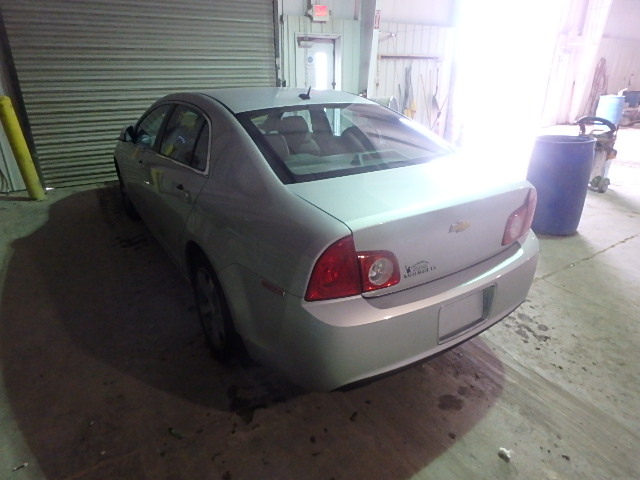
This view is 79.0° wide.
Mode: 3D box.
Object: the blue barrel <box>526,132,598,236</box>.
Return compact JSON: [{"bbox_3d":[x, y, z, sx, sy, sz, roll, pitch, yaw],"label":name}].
[{"bbox_3d":[2.461,-0.580,4.061,0.580,0.905,0.580,-13,26,-27],"label":"blue barrel"}]

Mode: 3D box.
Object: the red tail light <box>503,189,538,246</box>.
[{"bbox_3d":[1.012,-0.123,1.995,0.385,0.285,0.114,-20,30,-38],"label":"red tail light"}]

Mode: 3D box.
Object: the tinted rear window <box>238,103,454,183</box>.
[{"bbox_3d":[0.136,-0.616,2.218,1.100,0.080,0.742,-14,47,-29],"label":"tinted rear window"}]

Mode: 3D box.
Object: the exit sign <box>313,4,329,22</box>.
[{"bbox_3d":[0.014,-3.997,6.853,0.320,0.250,0.070,-13,26,-27],"label":"exit sign"}]

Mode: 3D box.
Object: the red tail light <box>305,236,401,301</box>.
[{"bbox_3d":[0.127,0.102,1.481,0.385,0.285,0.114,-10,25,-20],"label":"red tail light"}]

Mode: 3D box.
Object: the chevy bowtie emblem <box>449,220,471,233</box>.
[{"bbox_3d":[0.602,-0.055,1.664,0.140,0.048,0.014,-14,23,-29],"label":"chevy bowtie emblem"}]

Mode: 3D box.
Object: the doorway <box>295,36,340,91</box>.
[{"bbox_3d":[-0.040,-2.725,7.486,0.980,2.200,0.160,-13,26,-27],"label":"doorway"}]

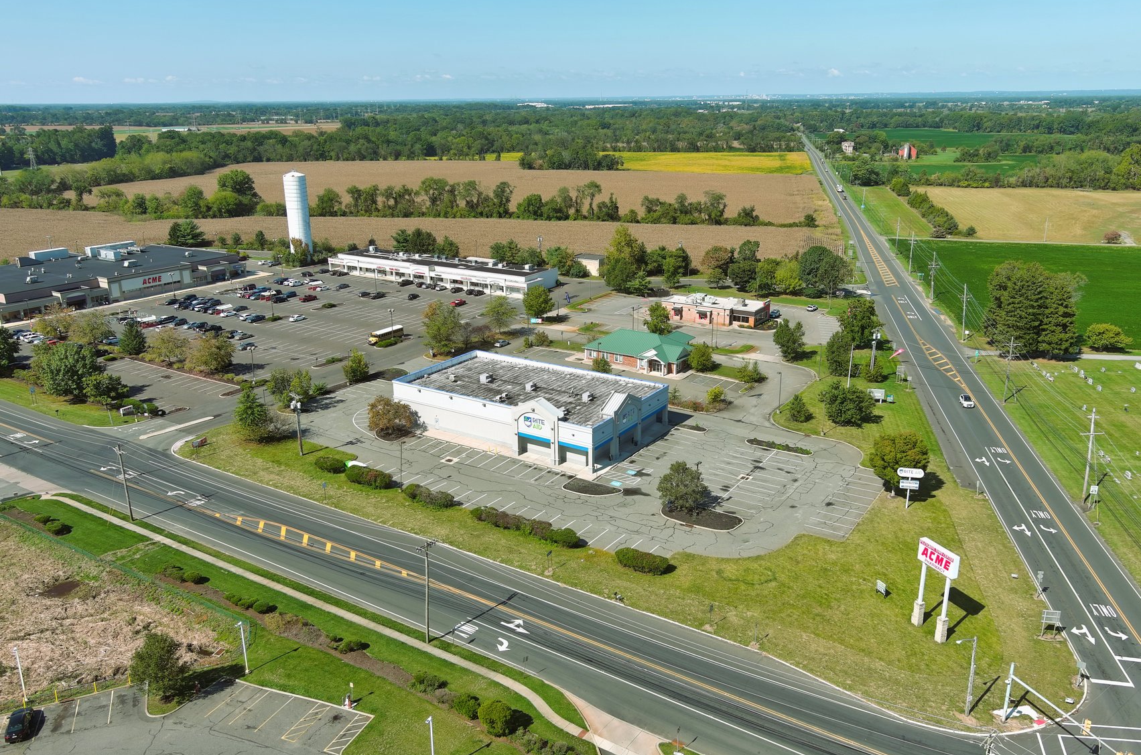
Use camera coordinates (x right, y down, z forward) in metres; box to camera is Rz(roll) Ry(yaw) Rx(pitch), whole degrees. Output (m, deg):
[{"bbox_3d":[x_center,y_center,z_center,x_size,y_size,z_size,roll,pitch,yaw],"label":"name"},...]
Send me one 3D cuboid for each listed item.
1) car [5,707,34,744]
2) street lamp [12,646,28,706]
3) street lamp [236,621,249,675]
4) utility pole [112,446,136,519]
[{"bbox_3d":[-53.180,33.230,88.600,1.800,1.520,4.450,-6,18,-17],"label":"car"},{"bbox_3d":[-54.167,29.254,90.324,0.350,6.000,0.750,7,18,22],"label":"street lamp"},{"bbox_3d":[-34.250,28.350,96.030,0.450,6.100,0.950,6,18,21],"label":"street lamp"},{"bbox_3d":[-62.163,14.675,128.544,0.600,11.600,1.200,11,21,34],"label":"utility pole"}]

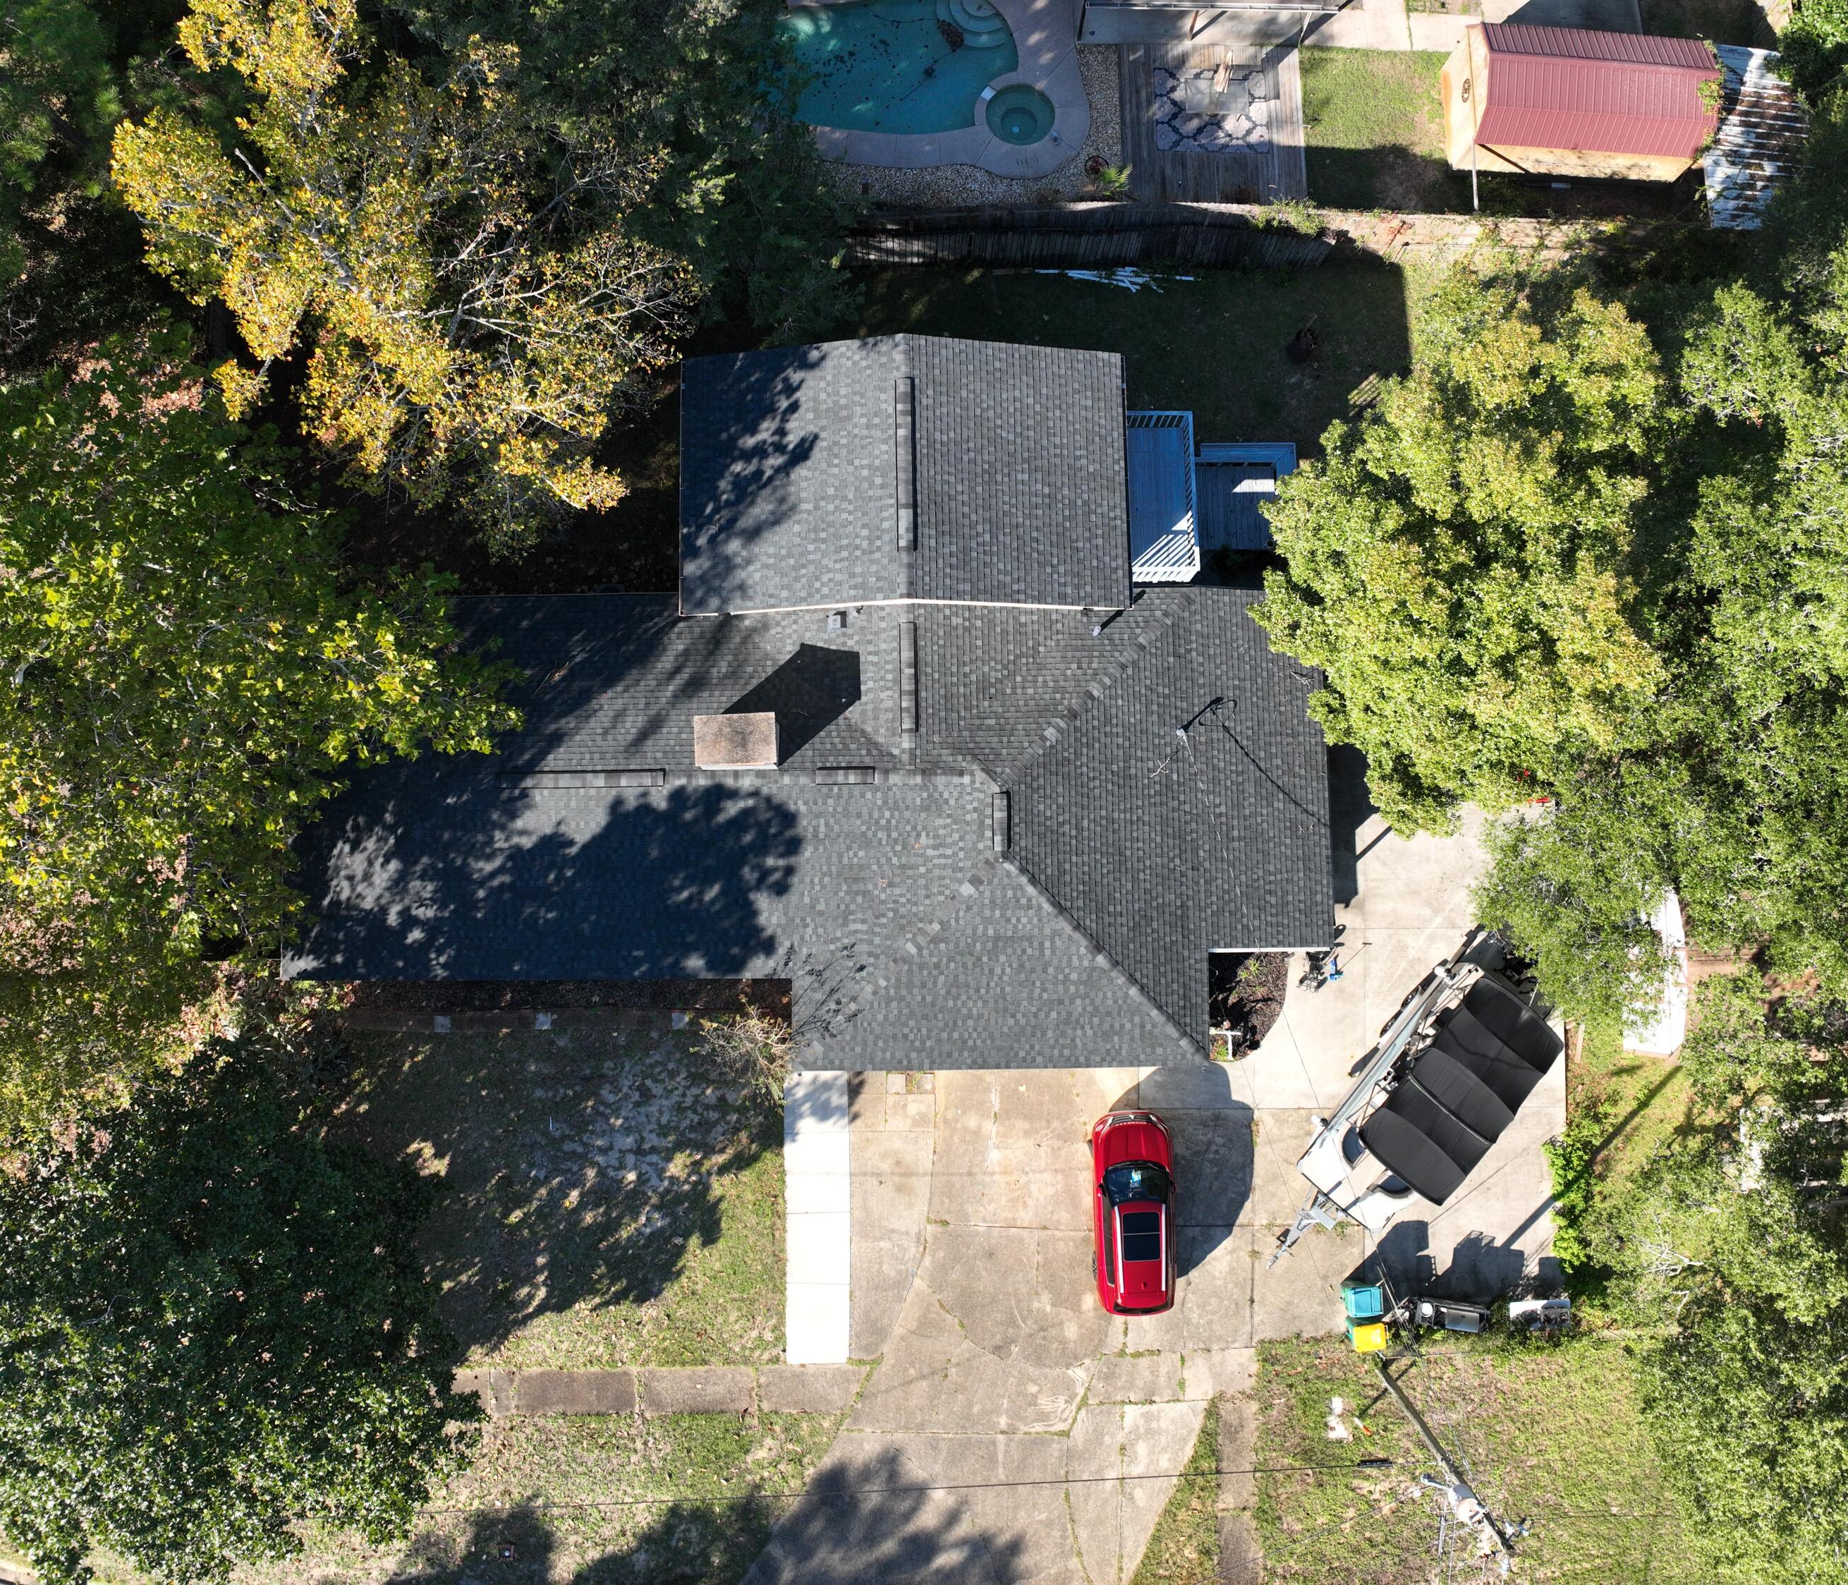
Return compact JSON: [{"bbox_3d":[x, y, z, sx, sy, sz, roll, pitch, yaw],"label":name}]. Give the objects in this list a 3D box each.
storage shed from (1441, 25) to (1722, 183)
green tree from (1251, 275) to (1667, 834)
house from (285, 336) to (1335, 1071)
[{"bbox_3d":[17.734,-18.482,39.789,6.020,3.050,3.290,4,83,1],"label":"storage shed"},{"bbox_3d":[10.914,-4.600,31.507,7.960,10.000,10.950,-1,83,0],"label":"green tree"},{"bbox_3d":[-2.523,-1.388,32.392,23.280,7.200,15.020,-1,83,0],"label":"house"}]

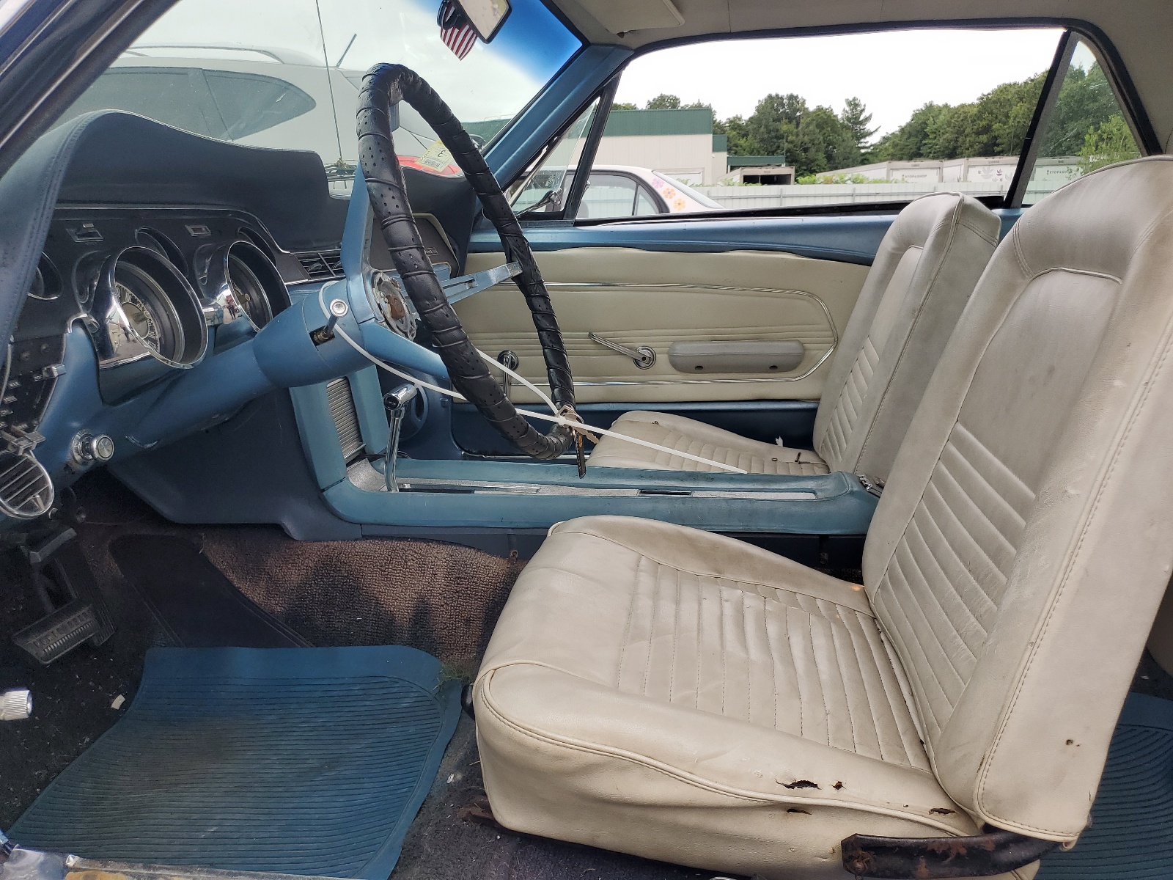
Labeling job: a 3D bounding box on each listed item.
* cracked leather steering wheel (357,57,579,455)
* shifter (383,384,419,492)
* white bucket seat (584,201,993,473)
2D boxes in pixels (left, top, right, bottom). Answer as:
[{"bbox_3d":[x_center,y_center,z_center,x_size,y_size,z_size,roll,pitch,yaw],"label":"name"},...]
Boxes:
[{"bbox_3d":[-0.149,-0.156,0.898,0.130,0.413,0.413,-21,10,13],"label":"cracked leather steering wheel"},{"bbox_3d":[-0.276,-0.004,1.337,0.048,0.160,0.080,0,14,9],"label":"shifter"},{"bbox_3d":[0.325,-0.135,1.569,0.610,0.570,0.520,0,14,9],"label":"white bucket seat"}]

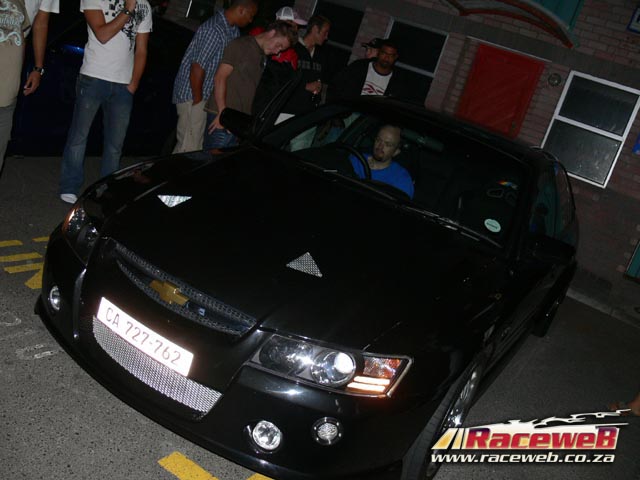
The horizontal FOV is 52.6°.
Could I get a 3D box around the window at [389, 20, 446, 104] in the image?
[{"bbox_3d":[1.154,-2.279,8.512,0.841,1.090,0.070,27,19,29],"label":"window"}]

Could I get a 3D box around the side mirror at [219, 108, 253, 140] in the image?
[{"bbox_3d":[-0.529,-0.732,4.100,0.215,0.150,0.115,17,16,-1],"label":"side mirror"}]

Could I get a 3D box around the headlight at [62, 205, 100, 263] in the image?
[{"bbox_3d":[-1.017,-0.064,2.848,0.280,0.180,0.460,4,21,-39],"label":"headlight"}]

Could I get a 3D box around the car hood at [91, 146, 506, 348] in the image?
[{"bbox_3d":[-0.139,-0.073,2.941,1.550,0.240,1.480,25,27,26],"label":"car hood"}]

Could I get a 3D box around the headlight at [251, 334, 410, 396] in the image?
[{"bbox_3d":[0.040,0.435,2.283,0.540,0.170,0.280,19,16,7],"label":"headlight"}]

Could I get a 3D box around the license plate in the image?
[{"bbox_3d":[-0.647,0.350,2.364,0.495,0.105,0.020,25,18,26],"label":"license plate"}]

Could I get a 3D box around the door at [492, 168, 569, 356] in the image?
[{"bbox_3d":[1.238,0.095,3.805,0.250,1.060,1.150,25,18,26],"label":"door"}]

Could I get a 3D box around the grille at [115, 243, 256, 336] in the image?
[{"bbox_3d":[-0.563,0.191,2.453,0.770,0.125,0.110,26,18,26],"label":"grille"}]

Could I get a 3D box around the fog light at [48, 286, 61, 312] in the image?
[{"bbox_3d":[-1.118,0.251,2.730,0.105,0.105,0.060,29,20,35],"label":"fog light"}]

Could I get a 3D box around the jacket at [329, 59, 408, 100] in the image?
[{"bbox_3d":[0.383,-1.181,5.497,0.560,0.700,0.320,18,18,3],"label":"jacket"}]

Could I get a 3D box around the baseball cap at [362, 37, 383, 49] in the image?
[{"bbox_3d":[0.526,-1.918,6.300,0.260,0.130,0.180,5,21,-37],"label":"baseball cap"}]

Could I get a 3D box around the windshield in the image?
[{"bbox_3d":[0.475,-0.462,3.745,1.460,0.160,0.760,25,48,26],"label":"windshield"}]

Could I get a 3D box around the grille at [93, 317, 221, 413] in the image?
[{"bbox_3d":[-0.655,0.459,2.447,0.690,0.150,0.090,25,18,26],"label":"grille"}]

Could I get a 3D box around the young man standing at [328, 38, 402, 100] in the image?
[{"bbox_3d":[0.360,-0.888,6.034,0.550,1.780,0.340,16,16,-7],"label":"young man standing"}]

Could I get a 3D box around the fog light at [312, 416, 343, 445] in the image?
[{"bbox_3d":[0.029,0.679,2.325,0.105,0.105,0.055,18,16,2],"label":"fog light"}]

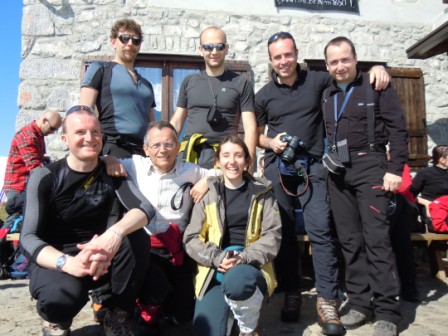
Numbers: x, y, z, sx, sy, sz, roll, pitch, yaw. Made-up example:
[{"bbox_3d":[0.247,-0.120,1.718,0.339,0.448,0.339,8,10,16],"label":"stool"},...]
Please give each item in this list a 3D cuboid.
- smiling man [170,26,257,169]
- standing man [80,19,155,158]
[{"bbox_3d":[-0.067,-0.056,2.483,0.560,1.760,0.330,0,-5,-2],"label":"smiling man"},{"bbox_3d":[-0.657,-0.077,2.442,0.520,1.780,0.340,3,-6,-32],"label":"standing man"}]

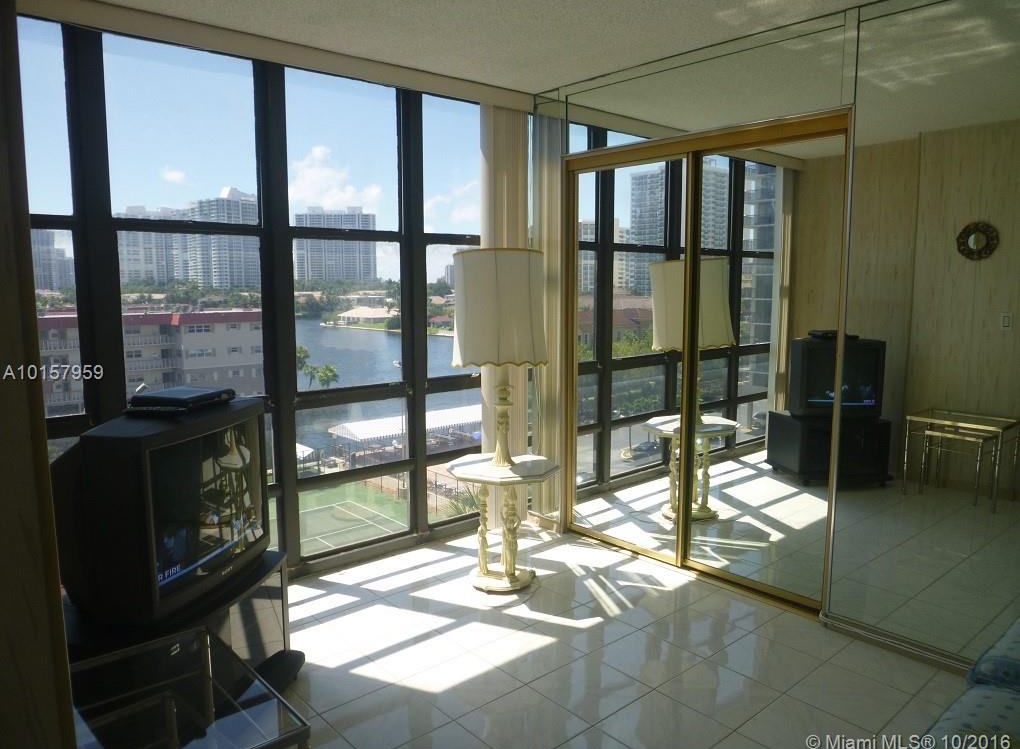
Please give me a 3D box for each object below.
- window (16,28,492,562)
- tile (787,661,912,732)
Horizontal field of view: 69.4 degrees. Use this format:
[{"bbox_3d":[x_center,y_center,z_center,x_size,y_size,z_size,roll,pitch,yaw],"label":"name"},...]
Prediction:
[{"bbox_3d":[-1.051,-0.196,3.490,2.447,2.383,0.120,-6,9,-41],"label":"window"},{"bbox_3d":[1.192,1.127,2.580,0.322,0.010,0.322,-6,9,-41],"label":"tile"}]

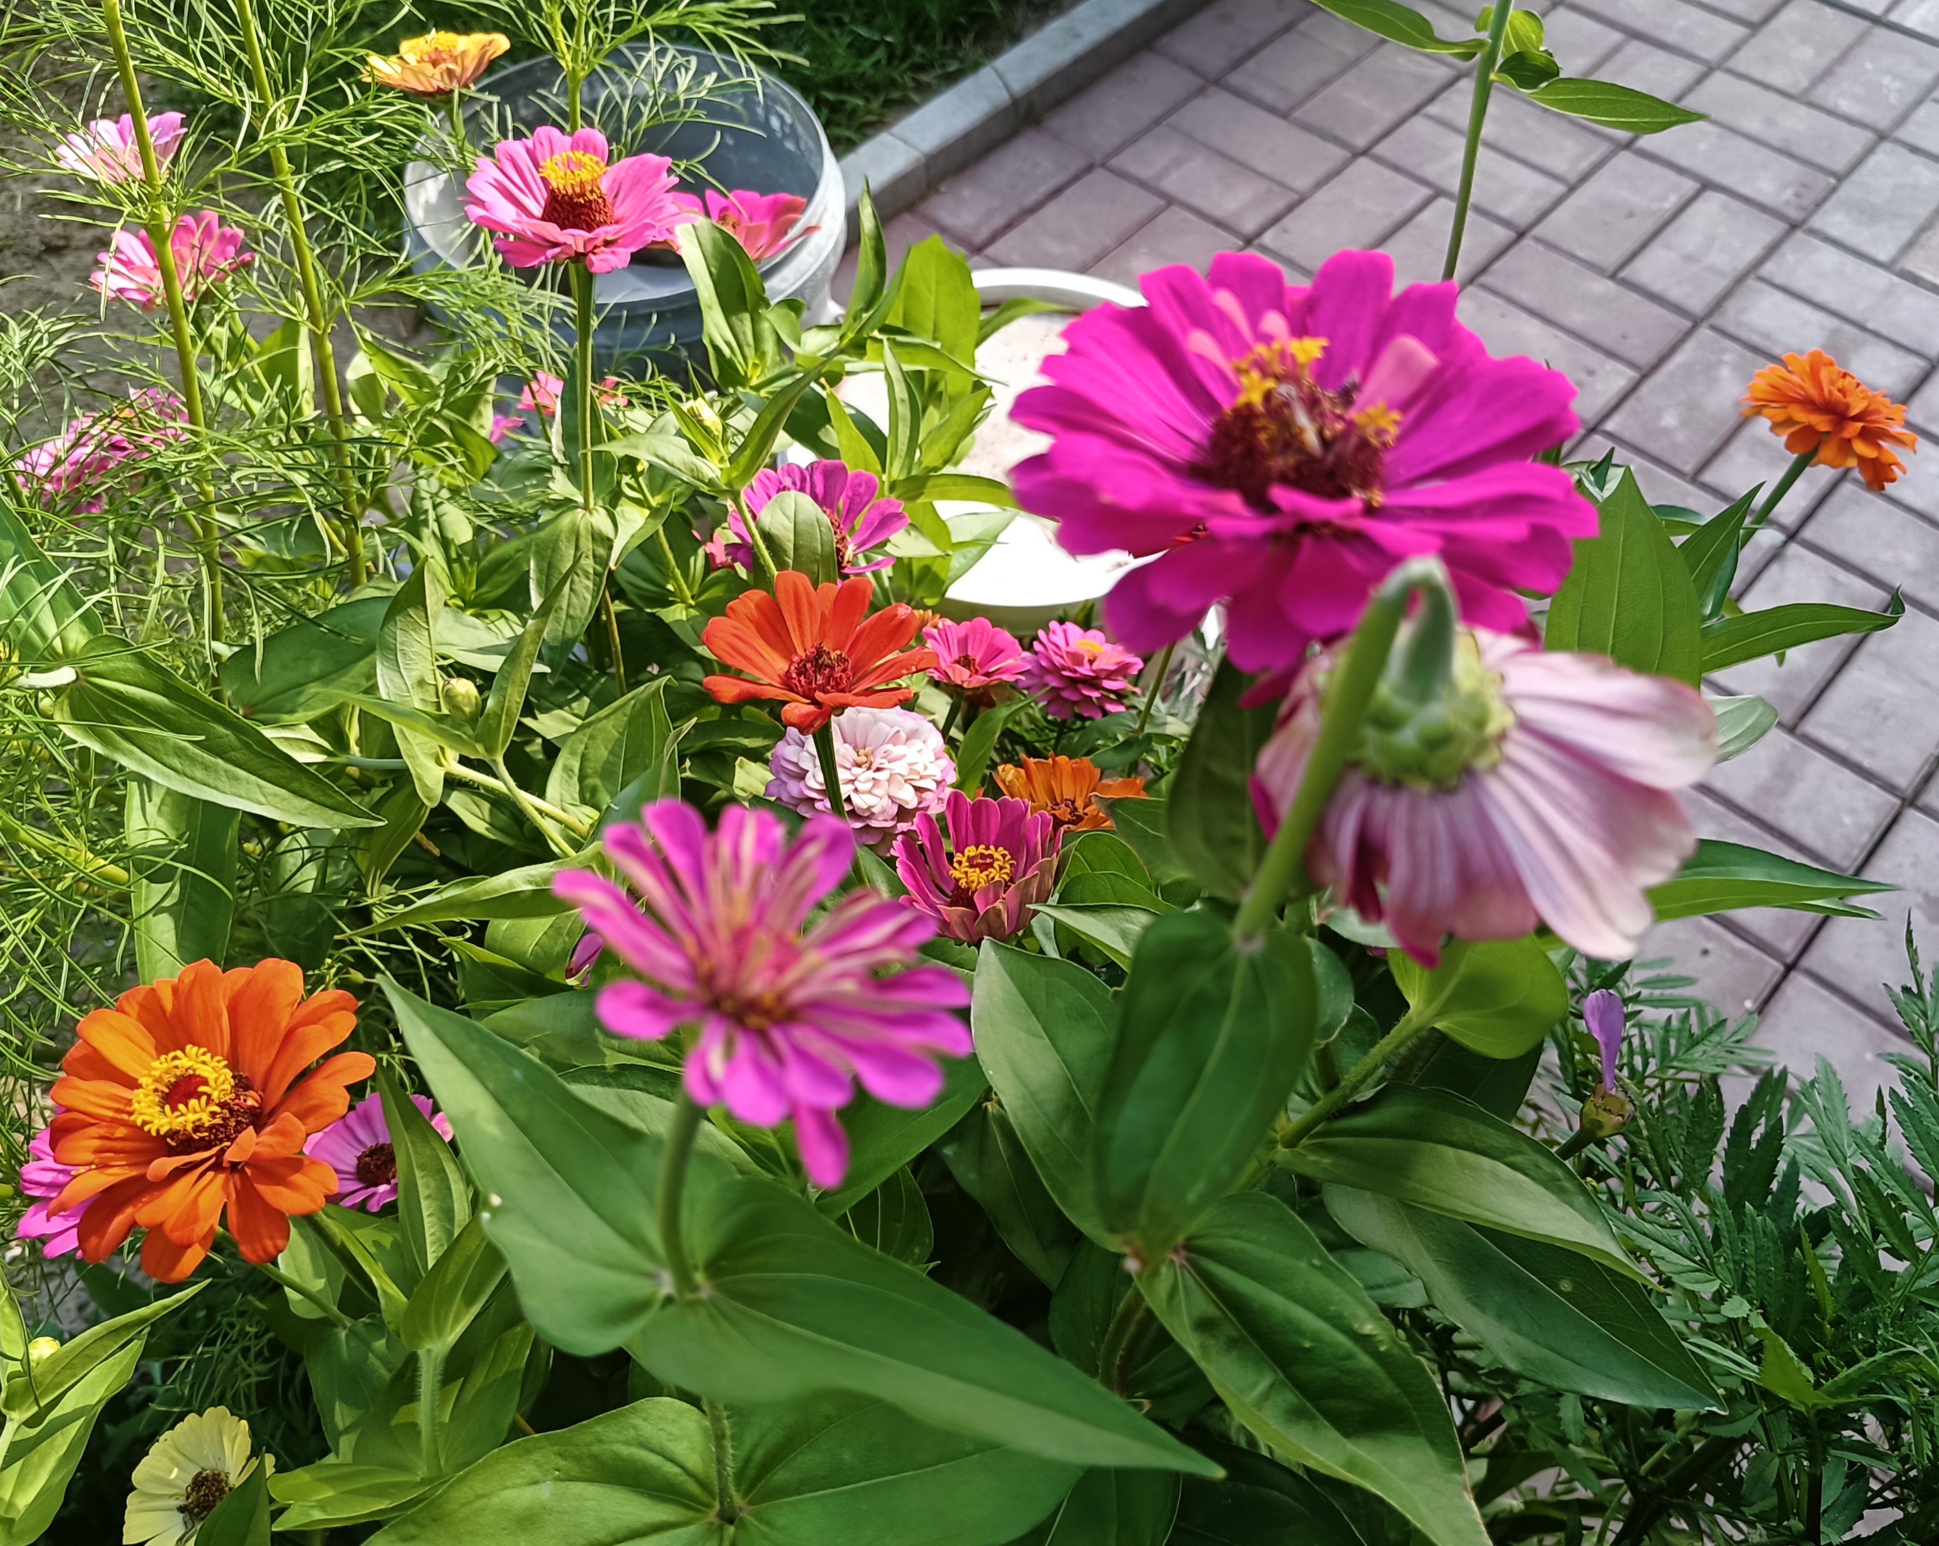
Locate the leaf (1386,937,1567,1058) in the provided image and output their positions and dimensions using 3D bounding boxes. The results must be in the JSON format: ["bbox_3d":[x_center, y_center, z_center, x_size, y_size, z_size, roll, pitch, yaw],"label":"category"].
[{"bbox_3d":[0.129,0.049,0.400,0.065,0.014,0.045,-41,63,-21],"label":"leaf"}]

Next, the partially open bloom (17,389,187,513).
[{"bbox_3d":[-0.328,-0.122,0.610,0.068,0.032,0.068,0,56,1],"label":"partially open bloom"}]

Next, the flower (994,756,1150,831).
[{"bbox_3d":[0.034,0.009,0.570,0.058,0.032,0.058,-1,59,1],"label":"flower"}]

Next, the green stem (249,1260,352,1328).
[{"bbox_3d":[-0.196,0.155,0.475,0.007,0.060,0.007,-3,56,3],"label":"green stem"}]

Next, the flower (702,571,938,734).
[{"bbox_3d":[-0.044,-0.035,0.470,0.068,0.030,0.066,0,49,0],"label":"flower"}]

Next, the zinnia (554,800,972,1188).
[{"bbox_3d":[-0.035,0.036,0.275,0.072,0.034,0.072,2,60,-4],"label":"zinnia"}]

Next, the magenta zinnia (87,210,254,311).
[{"bbox_3d":[-0.328,-0.210,0.660,0.063,0.032,0.061,0,55,1],"label":"magenta zinnia"}]

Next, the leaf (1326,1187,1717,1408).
[{"bbox_3d":[0.144,0.132,0.415,0.127,0.015,0.042,32,71,-9],"label":"leaf"}]

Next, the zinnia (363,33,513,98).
[{"bbox_3d":[-0.243,-0.322,0.730,0.066,0.027,0.064,1,47,-1],"label":"zinnia"}]

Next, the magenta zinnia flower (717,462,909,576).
[{"bbox_3d":[-0.070,-0.111,0.710,0.085,0.042,0.066,-1,62,0],"label":"magenta zinnia flower"}]

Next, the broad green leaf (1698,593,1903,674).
[{"bbox_3d":[0.230,-0.036,0.453,0.077,0.015,0.027,-12,65,-11],"label":"broad green leaf"}]

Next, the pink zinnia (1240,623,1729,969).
[{"bbox_3d":[0.084,0.002,0.265,0.074,0.040,0.070,-11,43,10],"label":"pink zinnia"}]

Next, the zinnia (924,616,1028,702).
[{"bbox_3d":[0.003,-0.055,0.780,0.050,0.034,0.046,-1,62,0],"label":"zinnia"}]

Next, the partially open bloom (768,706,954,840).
[{"bbox_3d":[-0.038,0.001,0.550,0.063,0.035,0.063,0,63,0],"label":"partially open bloom"}]

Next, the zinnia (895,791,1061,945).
[{"bbox_3d":[0.004,0.034,0.585,0.062,0.044,0.058,-1,59,0],"label":"zinnia"}]

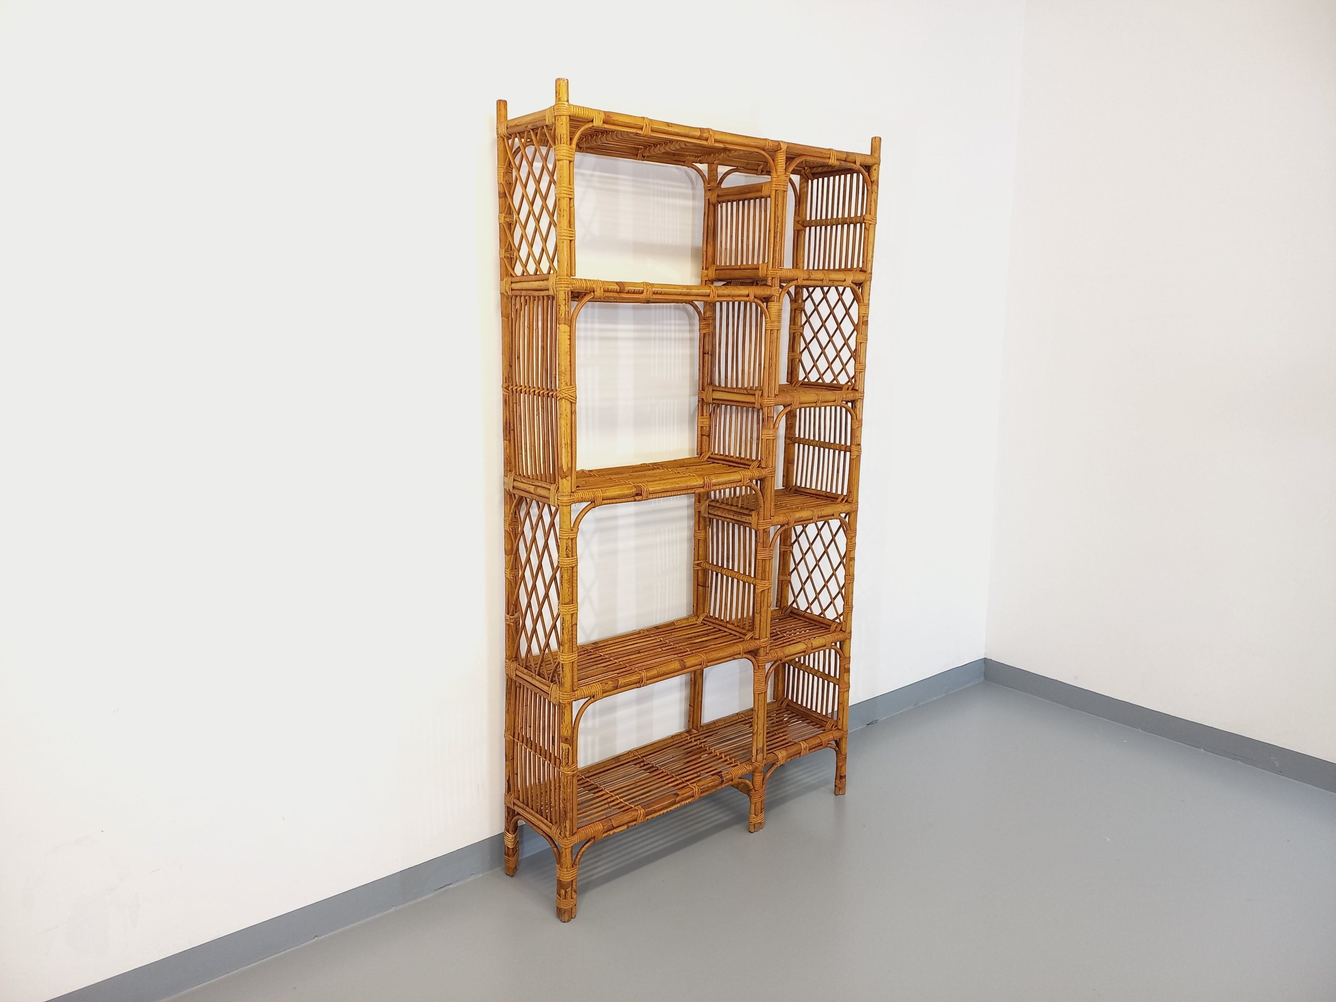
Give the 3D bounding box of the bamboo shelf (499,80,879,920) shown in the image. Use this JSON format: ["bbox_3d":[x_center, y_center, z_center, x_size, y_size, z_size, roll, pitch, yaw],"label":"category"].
[{"bbox_3d":[0.079,0.004,2.601,1.043,1.945,0.283,-8,15,-38],"label":"bamboo shelf"}]

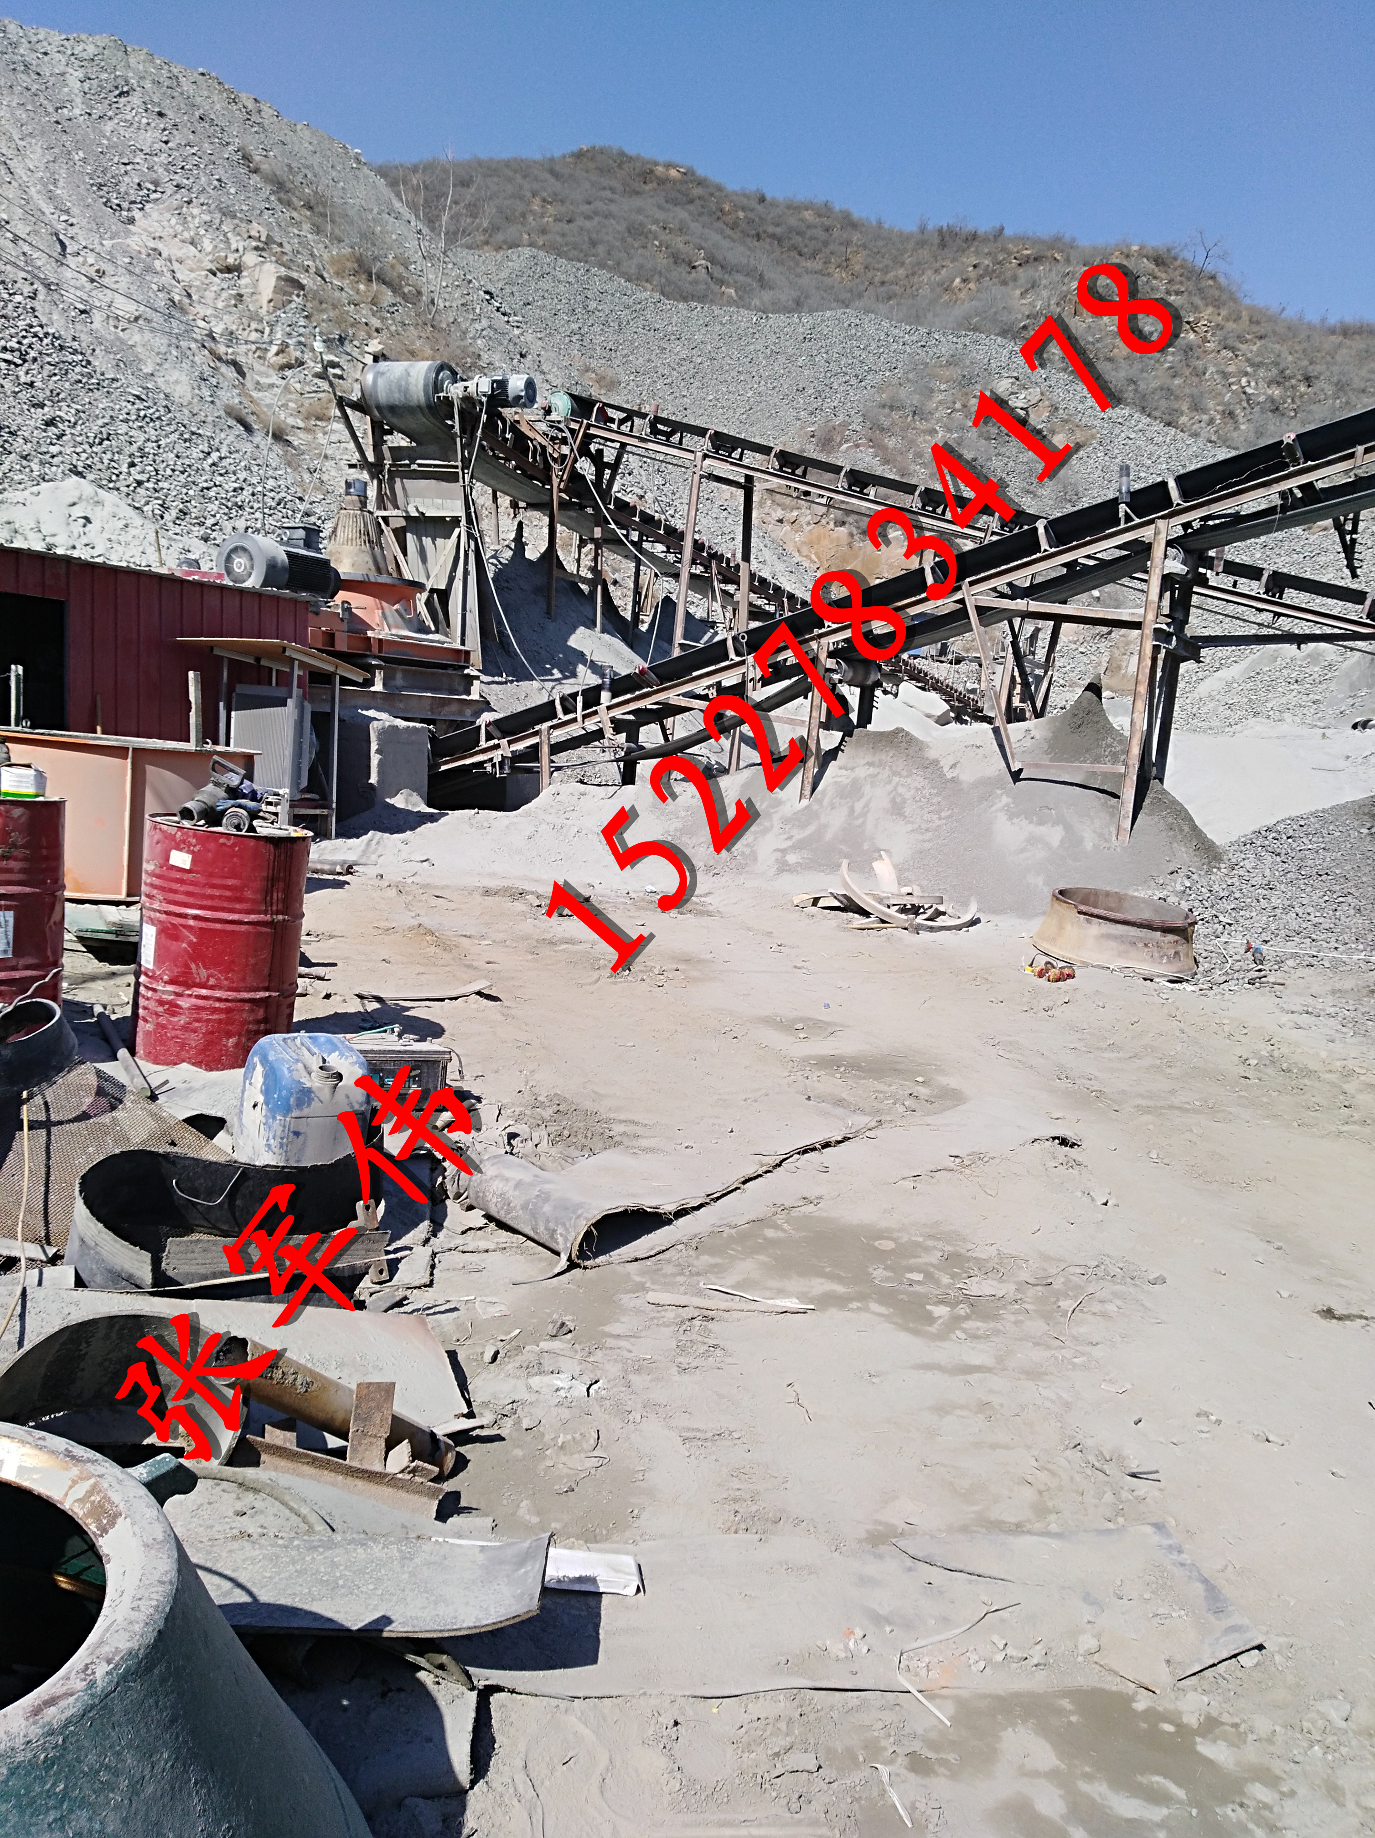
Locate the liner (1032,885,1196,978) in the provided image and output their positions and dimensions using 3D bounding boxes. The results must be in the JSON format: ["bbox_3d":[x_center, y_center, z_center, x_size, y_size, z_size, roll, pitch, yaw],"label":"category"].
[{"bbox_3d":[2.735,0.070,8.762,1.028,0.327,1.028,8,14,0],"label":"liner"}]

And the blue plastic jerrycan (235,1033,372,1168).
[{"bbox_3d":[-1.057,0.519,3.780,0.290,0.390,0.280,0,8,-33],"label":"blue plastic jerrycan"}]

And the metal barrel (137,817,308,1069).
[{"bbox_3d":[-1.744,0.077,5.169,0.588,0.880,0.588,8,10,0],"label":"metal barrel"}]

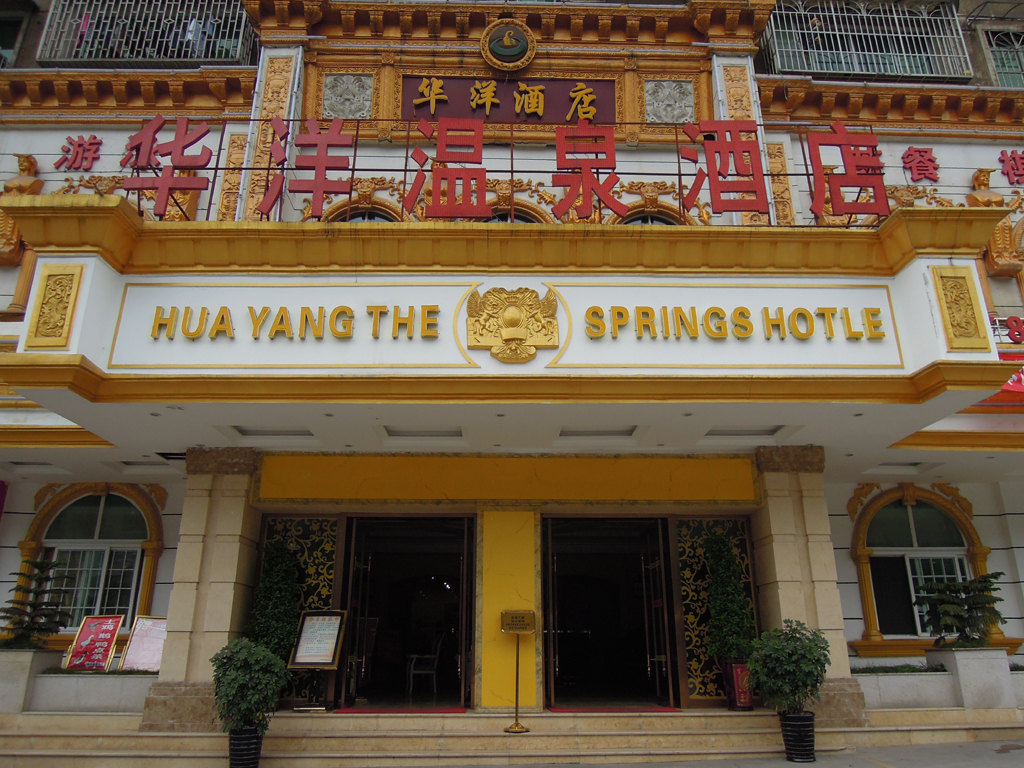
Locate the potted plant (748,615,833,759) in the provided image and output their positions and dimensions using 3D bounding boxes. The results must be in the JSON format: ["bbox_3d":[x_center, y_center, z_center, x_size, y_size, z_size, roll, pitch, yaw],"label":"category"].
[{"bbox_3d":[3.150,3.407,7.977,0.960,1.460,0.930,0,-19,-1],"label":"potted plant"}]

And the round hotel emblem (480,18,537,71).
[{"bbox_3d":[-0.056,-5.689,11.922,0.930,0.950,0.170,0,-10,-1],"label":"round hotel emblem"}]

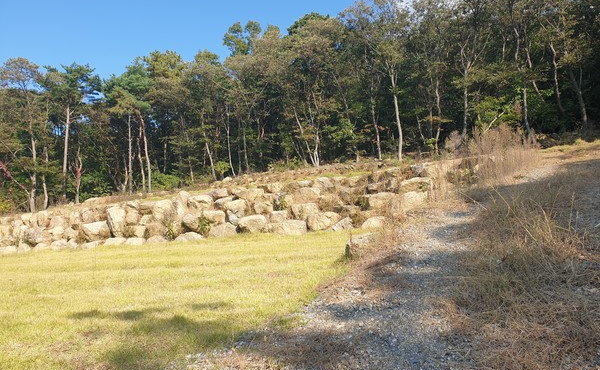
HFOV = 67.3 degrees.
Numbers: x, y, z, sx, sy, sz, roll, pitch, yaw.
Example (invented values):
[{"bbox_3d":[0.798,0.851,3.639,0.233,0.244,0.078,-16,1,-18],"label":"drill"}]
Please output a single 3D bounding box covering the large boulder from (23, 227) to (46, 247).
[{"bbox_3d":[-8.718,1.691,14.800,0.750,0.620,0.620,-3,-1,-3],"label":"large boulder"}]

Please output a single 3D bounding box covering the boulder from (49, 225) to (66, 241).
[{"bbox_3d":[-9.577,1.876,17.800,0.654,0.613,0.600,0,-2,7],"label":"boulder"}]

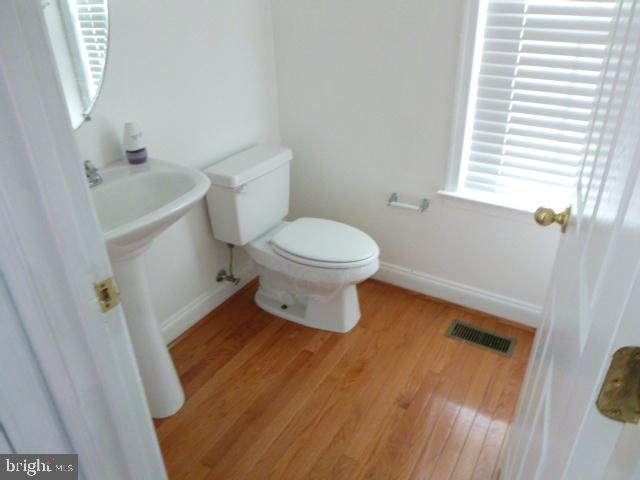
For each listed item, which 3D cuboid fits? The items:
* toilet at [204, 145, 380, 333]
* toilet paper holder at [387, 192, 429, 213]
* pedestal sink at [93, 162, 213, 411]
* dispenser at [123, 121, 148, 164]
[{"bbox_3d":[-0.079,0.022,2.109,0.727,0.730,0.430,15,32,28],"label":"toilet"},{"bbox_3d":[0.411,-0.174,2.169,0.185,0.050,0.072,15,32,28],"label":"toilet paper holder"},{"bbox_3d":[-0.602,0.248,1.560,0.500,0.870,0.610,15,32,28],"label":"pedestal sink"},{"bbox_3d":[-0.641,-0.339,1.606,0.070,0.135,0.055,-25,36,-37],"label":"dispenser"}]

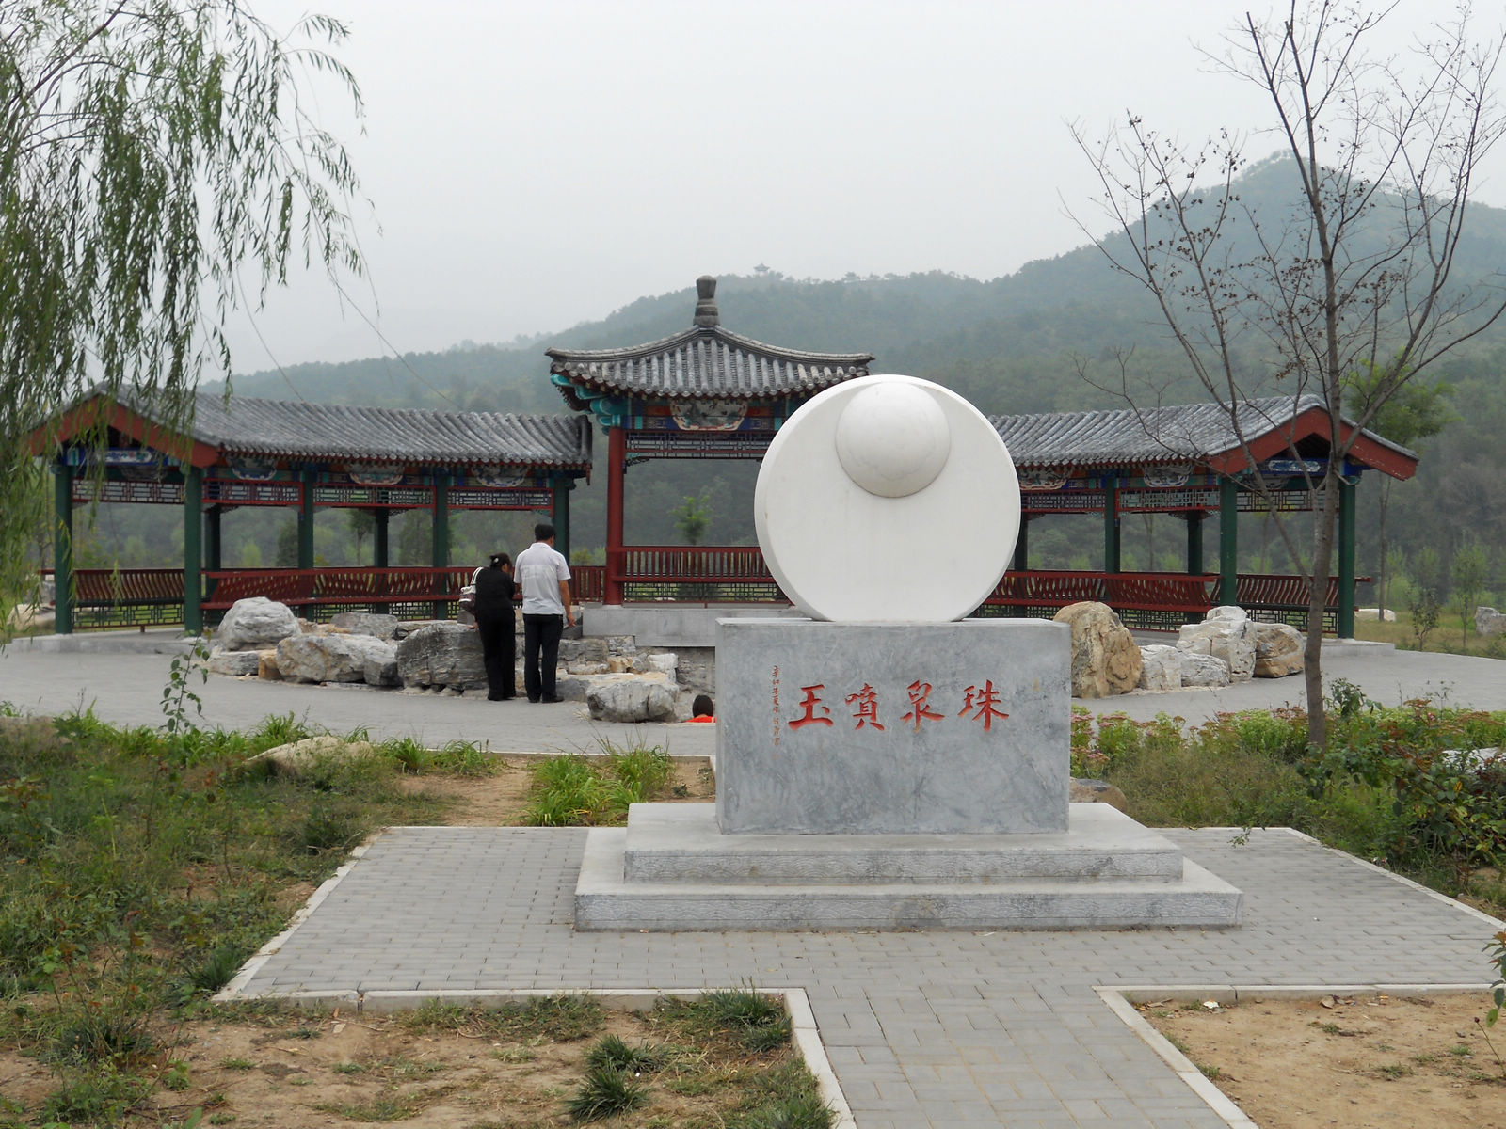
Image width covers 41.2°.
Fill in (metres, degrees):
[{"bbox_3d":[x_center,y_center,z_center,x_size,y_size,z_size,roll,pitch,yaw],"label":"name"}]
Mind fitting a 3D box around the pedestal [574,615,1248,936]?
[{"bbox_3d":[0.595,0.860,8.920,2.684,1.199,1.830,0,1,-3],"label":"pedestal"}]

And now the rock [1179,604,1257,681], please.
[{"bbox_3d":[5.270,0.892,22.750,0.850,0.820,0.700,0,1,-3],"label":"rock"}]

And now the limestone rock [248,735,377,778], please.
[{"bbox_3d":[-2.936,1.261,13.335,0.860,0.310,0.520,0,1,0],"label":"limestone rock"}]

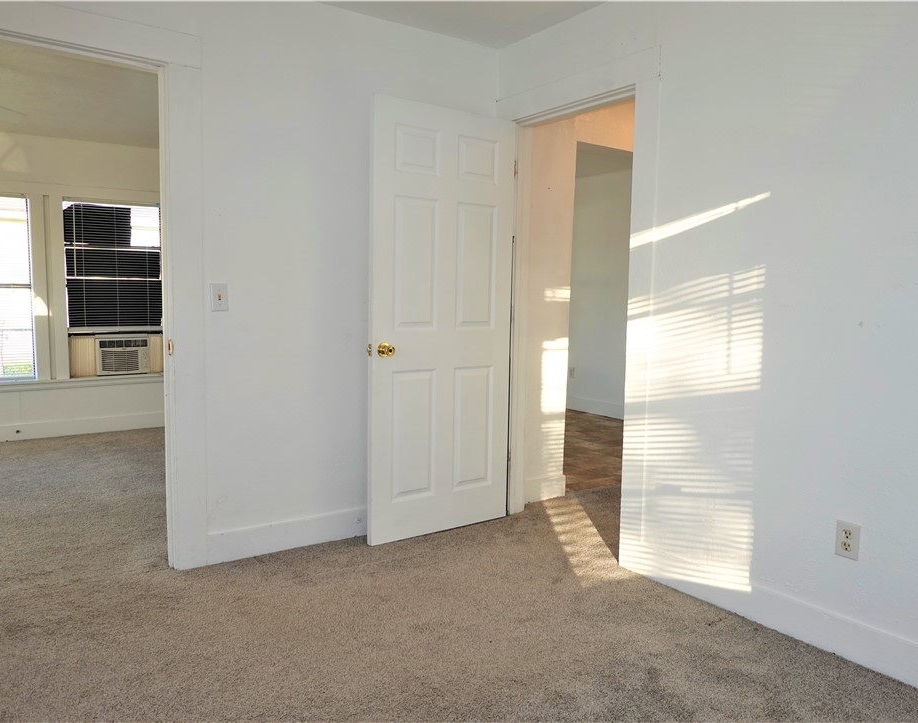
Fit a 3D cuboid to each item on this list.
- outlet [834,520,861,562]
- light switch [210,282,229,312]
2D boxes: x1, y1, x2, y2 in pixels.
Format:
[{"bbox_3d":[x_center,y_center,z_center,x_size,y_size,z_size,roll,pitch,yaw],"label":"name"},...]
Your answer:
[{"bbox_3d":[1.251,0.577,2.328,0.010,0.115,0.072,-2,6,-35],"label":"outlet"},{"bbox_3d":[-0.995,-0.266,3.016,0.071,0.115,0.016,-2,6,-35],"label":"light switch"}]

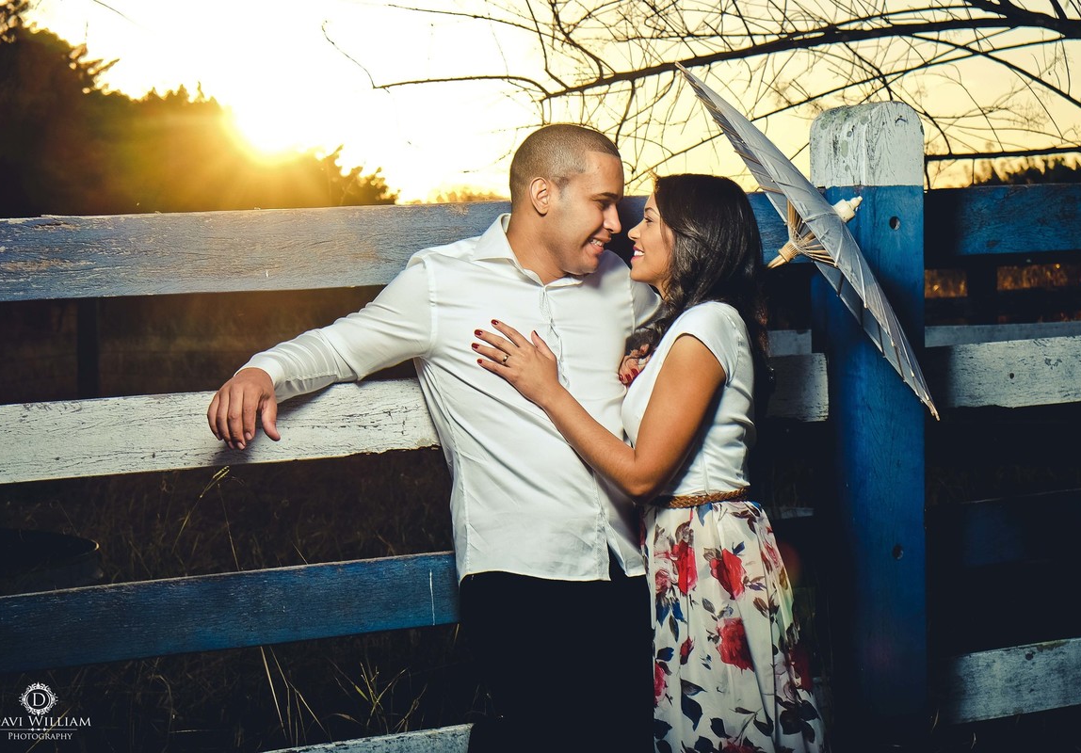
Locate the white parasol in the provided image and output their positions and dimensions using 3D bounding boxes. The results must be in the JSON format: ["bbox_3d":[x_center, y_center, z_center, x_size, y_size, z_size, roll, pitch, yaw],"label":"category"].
[{"bbox_3d":[0.371,-0.158,4.812,0.560,0.818,0.818,-37,0,4],"label":"white parasol"}]

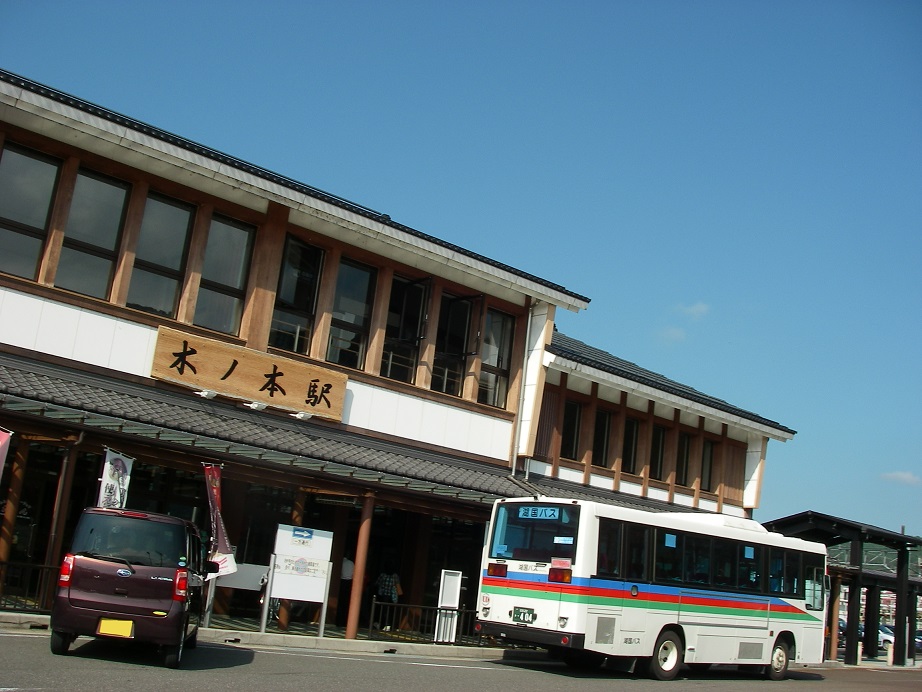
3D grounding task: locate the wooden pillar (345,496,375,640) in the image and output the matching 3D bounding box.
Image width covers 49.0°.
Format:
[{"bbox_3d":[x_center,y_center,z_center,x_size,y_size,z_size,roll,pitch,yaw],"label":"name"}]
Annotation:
[{"bbox_3d":[-1.672,3.670,16.870,0.190,2.500,0.190,17,-17,-39],"label":"wooden pillar"}]

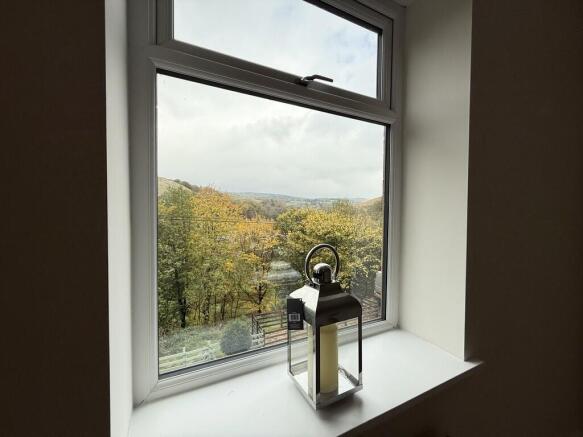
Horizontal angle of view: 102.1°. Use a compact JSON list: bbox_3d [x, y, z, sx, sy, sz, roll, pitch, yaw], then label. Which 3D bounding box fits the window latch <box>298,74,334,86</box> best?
[{"bbox_3d":[0.101,-0.558,0.951,0.133,0.032,0.056,0,2,-25],"label":"window latch"}]

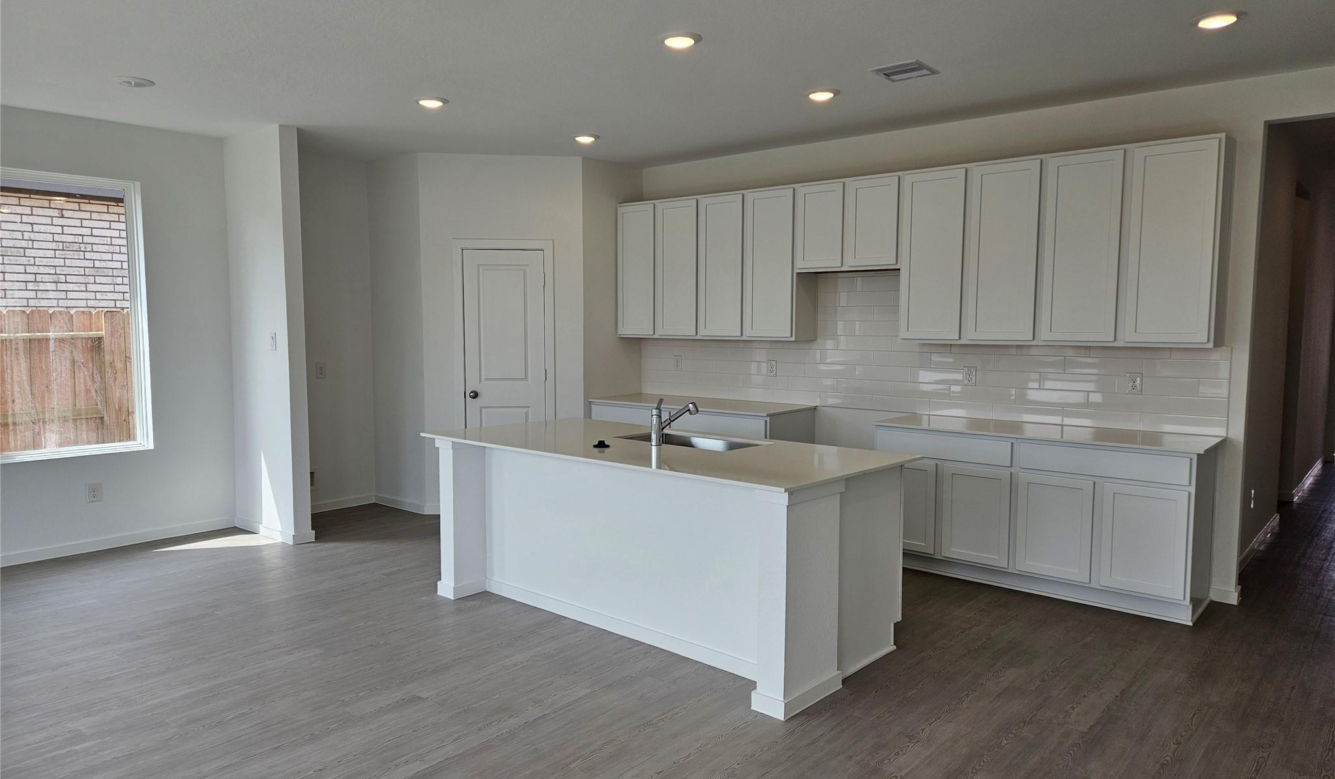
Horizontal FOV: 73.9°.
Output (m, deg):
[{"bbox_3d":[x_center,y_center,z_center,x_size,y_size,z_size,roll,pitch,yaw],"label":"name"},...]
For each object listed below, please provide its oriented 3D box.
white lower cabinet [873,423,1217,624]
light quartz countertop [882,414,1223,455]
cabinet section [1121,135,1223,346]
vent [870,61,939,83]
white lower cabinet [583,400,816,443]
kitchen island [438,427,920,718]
[{"bbox_3d":[2.124,0.684,5.135,1.726,0.863,0.608,4,6,41],"label":"white lower cabinet"},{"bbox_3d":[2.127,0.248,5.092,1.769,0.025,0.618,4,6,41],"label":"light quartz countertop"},{"bbox_3d":[2.679,-0.756,4.661,0.433,1.043,0.316,4,6,41],"label":"cabinet section"},{"bbox_3d":[1.196,-1.592,4.471,0.261,0.021,0.268,4,6,41],"label":"vent"},{"bbox_3d":[0.218,0.547,6.817,1.707,0.863,0.608,4,6,41],"label":"white lower cabinet"},{"bbox_3d":[-0.088,0.715,4.542,2.416,0.882,1.118,4,6,41],"label":"kitchen island"}]

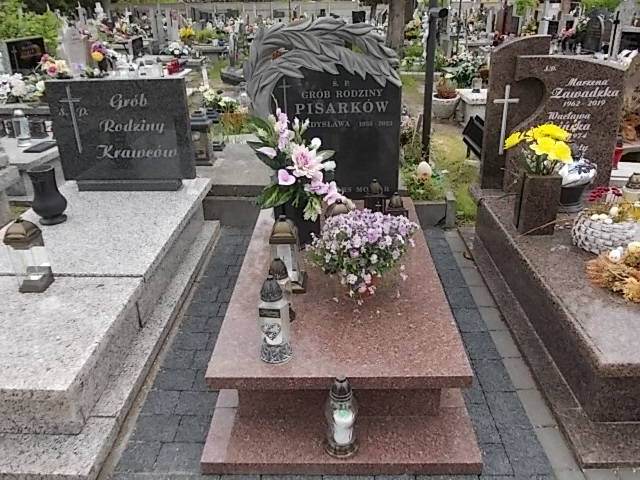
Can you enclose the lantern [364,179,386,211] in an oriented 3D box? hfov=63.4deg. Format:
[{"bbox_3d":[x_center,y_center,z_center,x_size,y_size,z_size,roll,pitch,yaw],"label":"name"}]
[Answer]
[{"bbox_3d":[0.281,-0.195,2.660,0.118,0.258,0.118,-1,26,2],"label":"lantern"}]

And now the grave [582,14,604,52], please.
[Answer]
[{"bbox_3d":[5.273,-3.917,9.982,0.410,0.720,0.110,0,26,1],"label":"grave"}]

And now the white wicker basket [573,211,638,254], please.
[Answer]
[{"bbox_3d":[1.349,-0.053,2.393,0.297,0.157,0.235,-1,26,2],"label":"white wicker basket"}]

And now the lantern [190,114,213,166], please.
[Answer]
[{"bbox_3d":[-0.904,-0.757,3.825,0.140,0.375,0.140,-1,26,2],"label":"lantern"}]

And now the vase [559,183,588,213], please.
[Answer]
[{"bbox_3d":[1.495,-0.291,3.065,0.180,0.200,0.180,0,26,1],"label":"vase"}]

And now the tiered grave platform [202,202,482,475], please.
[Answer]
[{"bbox_3d":[0.085,0.248,2.384,0.890,0.288,1.747,-1,26,2],"label":"tiered grave platform"}]

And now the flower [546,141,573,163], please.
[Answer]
[{"bbox_3d":[1.093,-0.401,2.371,0.112,0.090,0.101,-1,26,2],"label":"flower"}]

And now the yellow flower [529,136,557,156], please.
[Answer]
[{"bbox_3d":[1.087,-0.457,2.529,0.120,0.090,0.100,0,26,1],"label":"yellow flower"}]

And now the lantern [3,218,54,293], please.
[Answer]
[{"bbox_3d":[-1.281,0.061,2.268,0.119,0.327,0.119,-1,26,2],"label":"lantern"}]

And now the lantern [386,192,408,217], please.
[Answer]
[{"bbox_3d":[0.414,-0.154,2.767,0.115,0.195,0.115,0,26,1],"label":"lantern"}]

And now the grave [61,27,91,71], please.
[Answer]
[{"bbox_3d":[-3.510,-2.711,7.432,0.380,0.680,0.160,0,26,1],"label":"grave"}]

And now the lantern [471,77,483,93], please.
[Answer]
[{"bbox_3d":[2.017,-1.996,6.651,0.130,0.200,0.130,0,26,1],"label":"lantern"}]

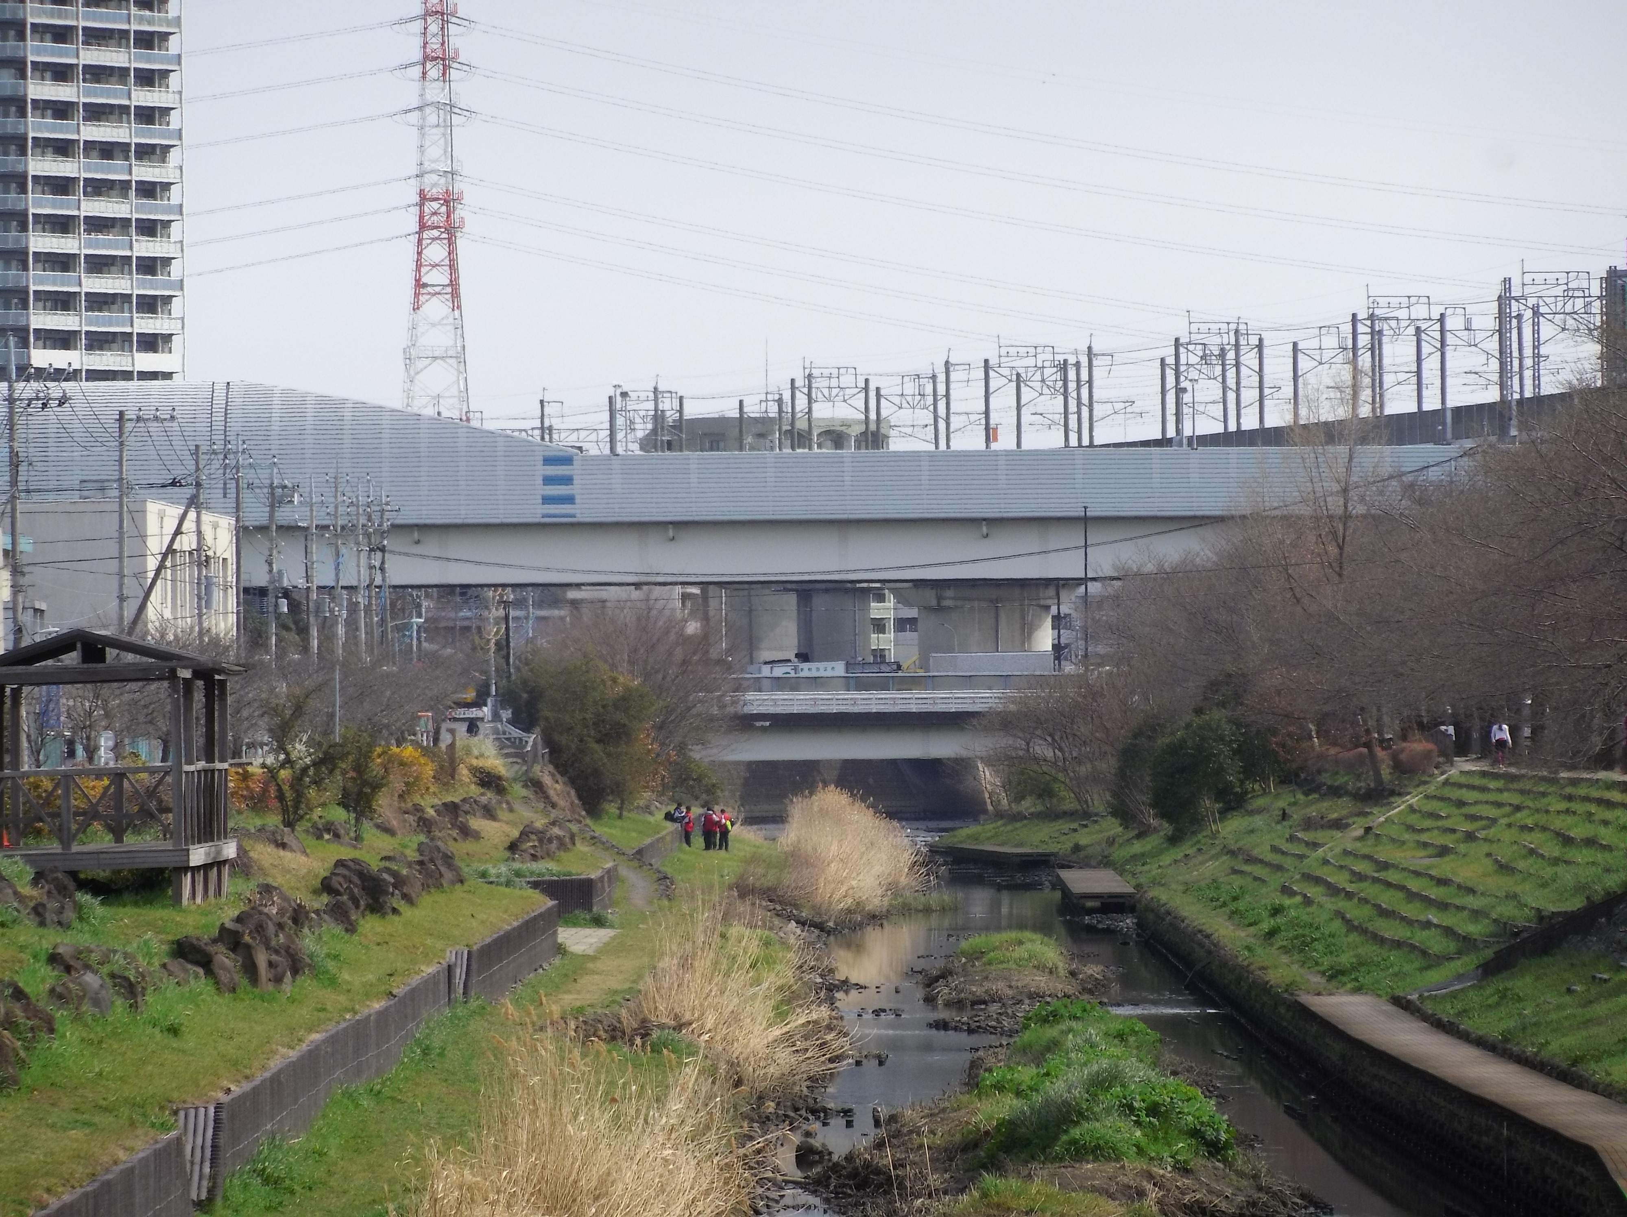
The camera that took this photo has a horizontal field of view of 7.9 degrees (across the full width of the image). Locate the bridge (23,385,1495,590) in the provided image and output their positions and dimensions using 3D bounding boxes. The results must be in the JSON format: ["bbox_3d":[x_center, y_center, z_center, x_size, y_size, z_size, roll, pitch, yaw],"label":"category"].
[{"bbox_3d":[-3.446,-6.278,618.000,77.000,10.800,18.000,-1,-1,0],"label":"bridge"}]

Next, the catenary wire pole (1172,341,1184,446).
[{"bbox_3d":[25.415,-14.564,817.000,0.360,8.400,0.360,-1,-1,0],"label":"catenary wire pole"}]

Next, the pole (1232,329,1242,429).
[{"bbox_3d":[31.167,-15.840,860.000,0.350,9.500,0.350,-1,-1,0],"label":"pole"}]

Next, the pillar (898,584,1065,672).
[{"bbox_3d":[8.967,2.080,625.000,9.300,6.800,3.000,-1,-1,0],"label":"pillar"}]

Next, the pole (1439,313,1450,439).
[{"bbox_3d":[41.460,-15.045,772.000,0.360,8.800,0.360,-1,-1,0],"label":"pole"}]

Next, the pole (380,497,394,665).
[{"bbox_3d":[-20.779,0.085,572.000,0.320,11.200,0.320,-1,-1,0],"label":"pole"}]

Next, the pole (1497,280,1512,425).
[{"bbox_3d":[43.492,-15.823,735.000,0.470,9.600,0.470,-1,-1,0],"label":"pole"}]

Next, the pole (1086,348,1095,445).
[{"bbox_3d":[21.203,-15.220,895.000,0.350,9.700,0.350,-1,-1,0],"label":"pole"}]

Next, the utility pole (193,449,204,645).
[{"bbox_3d":[-22.203,-0.039,425.000,0.300,11.800,0.300,-1,-1,0],"label":"utility pole"}]

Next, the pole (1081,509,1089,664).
[{"bbox_3d":[13.832,-0.321,595.000,0.180,9.800,0.180,-1,-1,0],"label":"pole"}]

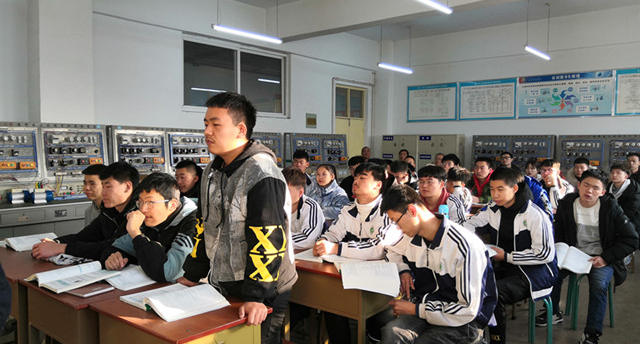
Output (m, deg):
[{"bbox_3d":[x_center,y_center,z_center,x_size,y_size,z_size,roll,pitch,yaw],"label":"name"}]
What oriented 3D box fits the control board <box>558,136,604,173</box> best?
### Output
[{"bbox_3d":[4.419,-0.311,8.397,0.709,0.605,0.200,3,4,41],"label":"control board"}]

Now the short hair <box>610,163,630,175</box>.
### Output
[{"bbox_3d":[2.980,-0.033,4.950,0.190,0.125,0.200,3,4,35],"label":"short hair"}]

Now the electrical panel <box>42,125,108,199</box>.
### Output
[{"bbox_3d":[-2.973,-0.106,5.969,0.250,0.887,0.738,3,4,41],"label":"electrical panel"}]

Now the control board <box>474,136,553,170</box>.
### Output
[{"bbox_3d":[3.697,-0.395,9.603,1.530,0.620,0.180,3,-5,40],"label":"control board"}]

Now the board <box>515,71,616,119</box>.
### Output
[{"bbox_3d":[4.534,-1.414,9.318,1.640,0.800,0.030,3,4,40],"label":"board"}]

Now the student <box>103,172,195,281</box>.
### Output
[{"bbox_3d":[-0.840,0.651,2.745,0.560,1.280,0.750,4,4,44],"label":"student"}]

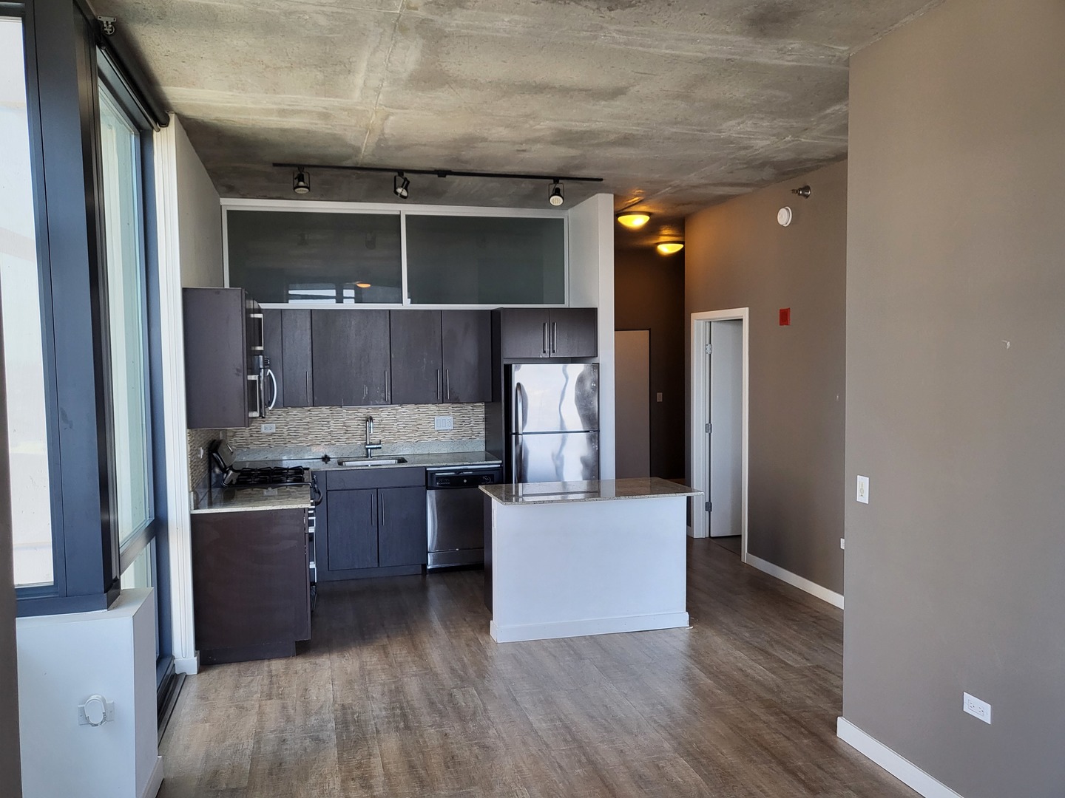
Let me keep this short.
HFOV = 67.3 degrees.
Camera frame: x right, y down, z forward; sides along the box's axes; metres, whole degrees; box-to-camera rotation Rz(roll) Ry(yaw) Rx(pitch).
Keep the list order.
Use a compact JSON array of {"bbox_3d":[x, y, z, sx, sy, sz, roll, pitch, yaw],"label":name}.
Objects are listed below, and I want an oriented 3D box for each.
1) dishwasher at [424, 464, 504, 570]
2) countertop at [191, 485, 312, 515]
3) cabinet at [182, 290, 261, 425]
[{"bbox_3d":[-0.618,0.951,6.719,0.610,0.826,0.590,-1,3,-16],"label":"dishwasher"},{"bbox_3d":[-1.694,0.618,4.913,0.643,0.030,0.715,-1,3,-15],"label":"countertop"},{"bbox_3d":[-1.852,-0.240,4.795,0.333,0.775,0.615,-1,3,-16],"label":"cabinet"}]

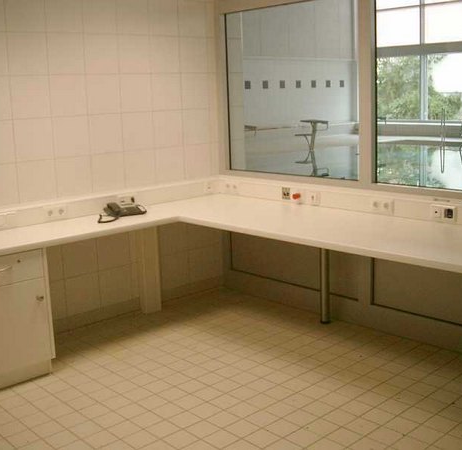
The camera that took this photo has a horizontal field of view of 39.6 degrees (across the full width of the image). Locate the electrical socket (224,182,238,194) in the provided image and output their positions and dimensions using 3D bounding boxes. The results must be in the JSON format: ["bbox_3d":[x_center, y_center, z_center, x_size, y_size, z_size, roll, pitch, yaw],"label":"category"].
[{"bbox_3d":[-0.005,-0.279,4.856,0.020,0.082,0.152,-12,15,-42],"label":"electrical socket"}]

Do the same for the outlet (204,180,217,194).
[{"bbox_3d":[-0.161,-0.278,4.878,0.090,0.085,0.020,-12,15,-42],"label":"outlet"}]

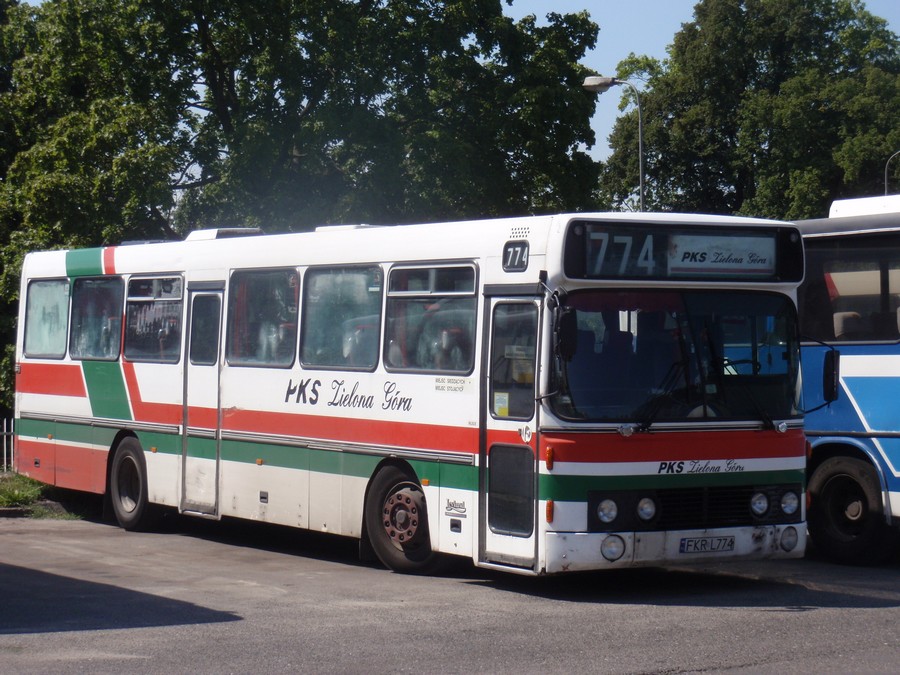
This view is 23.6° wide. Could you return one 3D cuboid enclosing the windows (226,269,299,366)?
[{"bbox_3d":[-1.725,-0.180,19.929,0.050,0.913,1.393,1,0,-32],"label":"windows"}]

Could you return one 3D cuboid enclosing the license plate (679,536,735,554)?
[{"bbox_3d":[1.964,1.583,16.444,0.520,0.114,0.020,1,0,-32],"label":"license plate"}]

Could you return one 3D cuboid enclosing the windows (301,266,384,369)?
[{"bbox_3d":[-0.937,-0.171,18.680,0.050,0.912,1.409,1,0,-32],"label":"windows"}]

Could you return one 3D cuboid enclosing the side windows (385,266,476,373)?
[{"bbox_3d":[-0.153,-0.151,17.438,0.050,0.899,1.381,1,0,-32],"label":"side windows"}]

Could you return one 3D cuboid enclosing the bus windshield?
[{"bbox_3d":[1.873,0.145,16.557,2.350,1.014,0.280,1,0,-32],"label":"bus windshield"}]

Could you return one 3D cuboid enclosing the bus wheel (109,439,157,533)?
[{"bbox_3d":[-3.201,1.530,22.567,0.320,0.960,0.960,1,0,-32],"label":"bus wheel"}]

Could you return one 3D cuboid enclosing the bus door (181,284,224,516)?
[{"bbox_3d":[-2.380,0.606,20.983,0.080,2.233,0.900,1,0,-32],"label":"bus door"}]

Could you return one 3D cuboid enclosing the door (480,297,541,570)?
[{"bbox_3d":[0.487,0.719,16.440,0.080,2.092,0.811,1,0,-32],"label":"door"}]

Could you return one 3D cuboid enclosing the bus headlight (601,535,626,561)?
[{"bbox_3d":[1.199,1.562,16.044,0.195,0.195,0.090,1,0,-24],"label":"bus headlight"}]

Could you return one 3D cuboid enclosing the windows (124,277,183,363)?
[{"bbox_3d":[-3.015,-0.188,21.972,0.050,0.895,1.401,1,0,-32],"label":"windows"}]

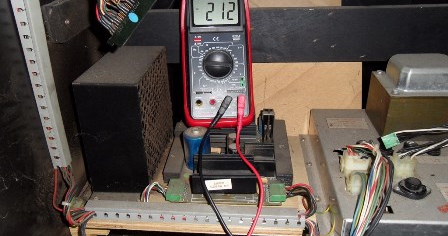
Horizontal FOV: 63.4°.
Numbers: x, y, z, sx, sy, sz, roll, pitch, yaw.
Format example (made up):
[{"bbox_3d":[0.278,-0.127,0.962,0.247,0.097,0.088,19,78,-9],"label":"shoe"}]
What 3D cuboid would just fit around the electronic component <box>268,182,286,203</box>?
[{"bbox_3d":[0.066,0.091,0.442,0.021,0.011,0.024,1,28,1],"label":"electronic component"}]

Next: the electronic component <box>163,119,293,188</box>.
[{"bbox_3d":[0.010,0.038,0.522,0.167,0.047,0.163,1,28,1],"label":"electronic component"}]

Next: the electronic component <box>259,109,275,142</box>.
[{"bbox_3d":[0.062,0.012,0.548,0.022,0.051,0.017,1,28,1],"label":"electronic component"}]

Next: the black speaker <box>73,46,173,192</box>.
[{"bbox_3d":[-0.124,-0.003,0.490,0.074,0.149,0.141,3,28,4],"label":"black speaker"}]

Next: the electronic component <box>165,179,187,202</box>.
[{"bbox_3d":[-0.059,0.089,0.444,0.021,0.011,0.030,1,28,1],"label":"electronic component"}]

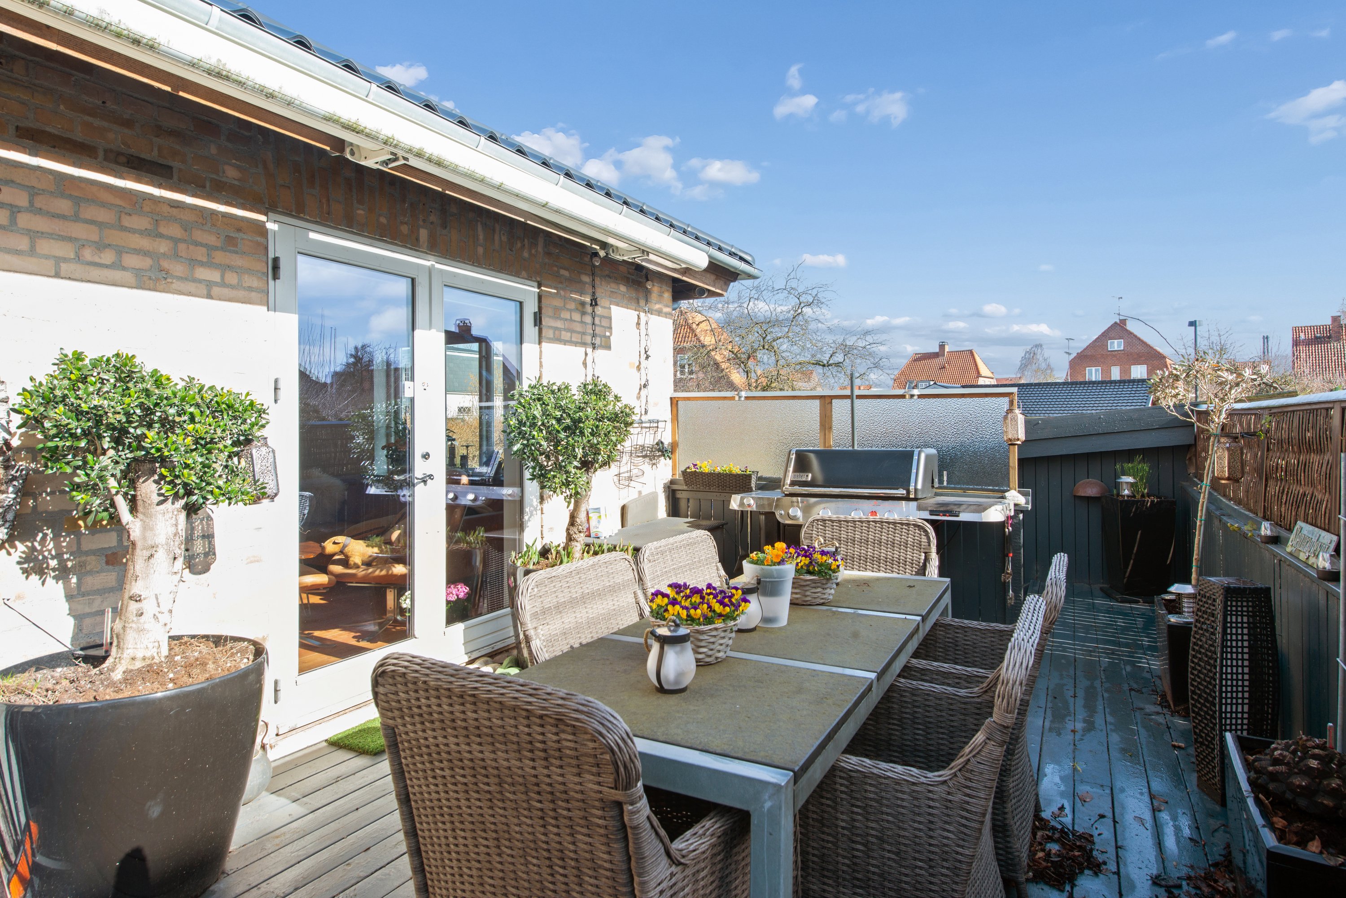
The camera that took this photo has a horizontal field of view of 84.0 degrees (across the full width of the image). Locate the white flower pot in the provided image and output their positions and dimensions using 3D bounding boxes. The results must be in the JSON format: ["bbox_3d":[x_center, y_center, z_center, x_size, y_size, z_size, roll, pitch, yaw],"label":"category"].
[{"bbox_3d":[0.294,0.444,2.300,0.158,0.188,0.158,0,1,0],"label":"white flower pot"}]

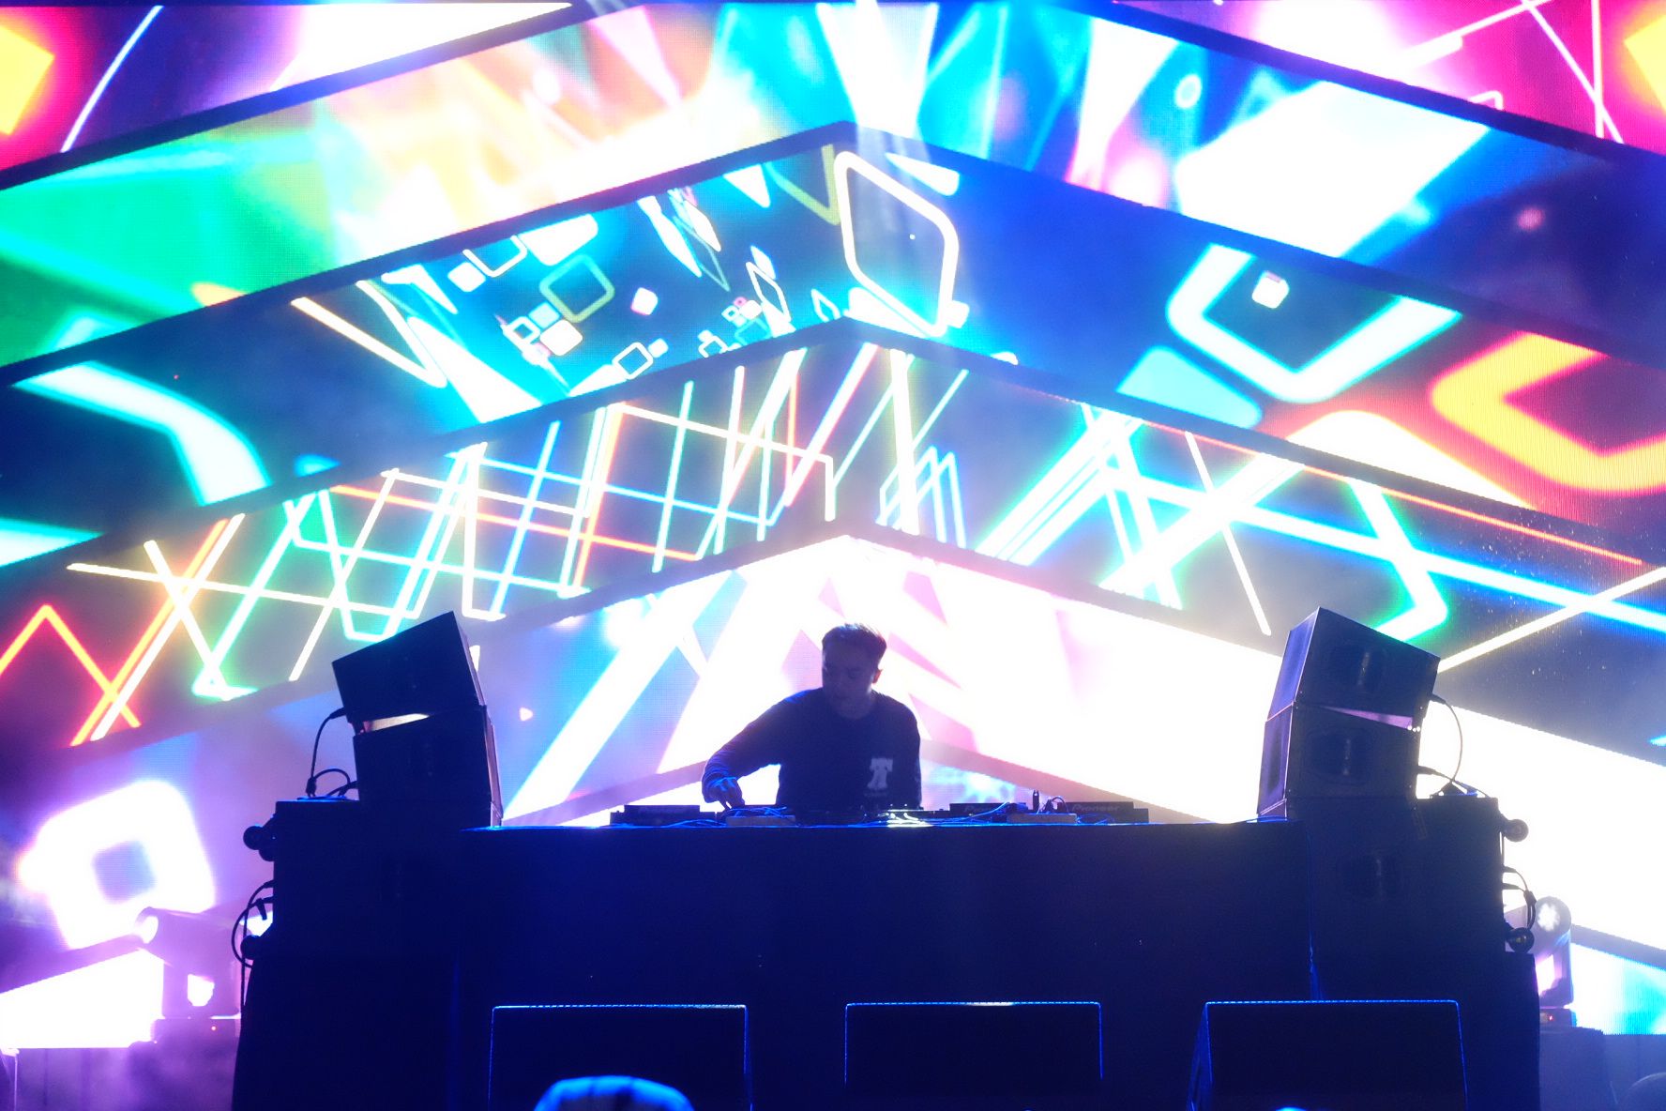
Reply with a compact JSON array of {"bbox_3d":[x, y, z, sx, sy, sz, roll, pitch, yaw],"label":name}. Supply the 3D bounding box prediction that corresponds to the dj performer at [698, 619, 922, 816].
[{"bbox_3d":[-0.055,1.060,12.600,0.690,1.740,0.480,-2,-10,6],"label":"dj performer"}]

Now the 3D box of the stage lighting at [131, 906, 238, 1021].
[{"bbox_3d":[-2.440,1.563,15.200,0.400,0.490,0.360,8,-13,-41],"label":"stage lighting"}]

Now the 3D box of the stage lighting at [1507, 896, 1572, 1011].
[{"bbox_3d":[2.632,1.524,15.200,0.360,0.490,0.360,4,-11,-23],"label":"stage lighting"}]

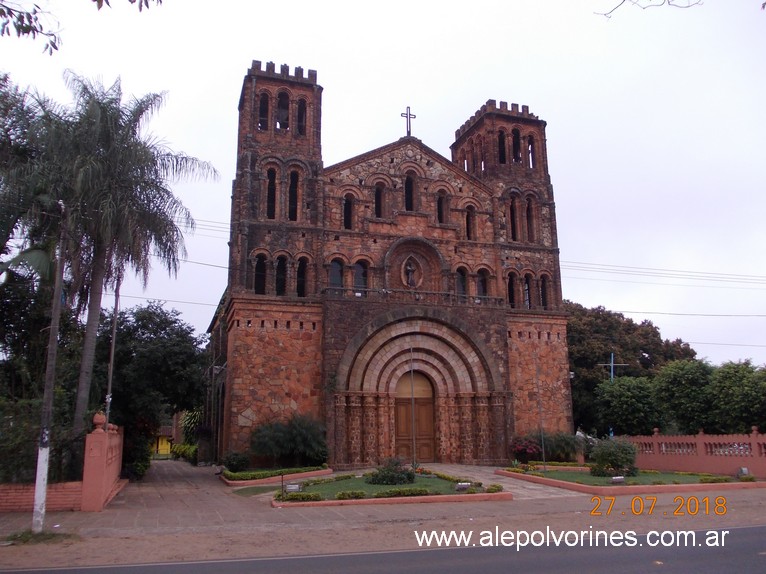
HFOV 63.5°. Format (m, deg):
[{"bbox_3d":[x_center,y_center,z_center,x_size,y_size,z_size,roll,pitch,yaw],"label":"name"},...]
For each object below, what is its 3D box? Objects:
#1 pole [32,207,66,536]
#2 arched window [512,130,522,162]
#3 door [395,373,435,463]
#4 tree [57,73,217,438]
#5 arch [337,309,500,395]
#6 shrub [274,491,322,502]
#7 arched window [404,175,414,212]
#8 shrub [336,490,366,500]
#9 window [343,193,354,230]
[{"bbox_3d":[-5.705,1.242,10.623,0.200,5.623,0.200,2,-11,-18],"label":"pole"},{"bbox_3d":[6.691,-7.078,30.984,0.542,1.835,0.280,4,-12,-18],"label":"arched window"},{"bbox_3d":[1.382,5.772,27.493,1.870,3.960,0.200,3,-13,-18],"label":"door"},{"bbox_3d":[-8.123,-0.196,19.064,5.100,12.401,5.100,5,-14,-23],"label":"tree"},{"bbox_3d":[1.585,2.860,27.413,7.690,3.736,1.000,3,-13,-18],"label":"arch"},{"bbox_3d":[-1.823,4.479,13.379,1.020,0.250,0.420,3,-14,-19],"label":"shrub"},{"bbox_3d":[1.380,-4.896,32.264,0.560,2.120,0.300,3,-14,-19],"label":"arched window"},{"bbox_3d":[-0.828,5.330,15.937,0.720,0.250,0.400,1,-14,-8],"label":"shrub"},{"bbox_3d":[-1.516,-3.339,27.388,0.494,1.714,0.280,4,-12,-18],"label":"window"}]

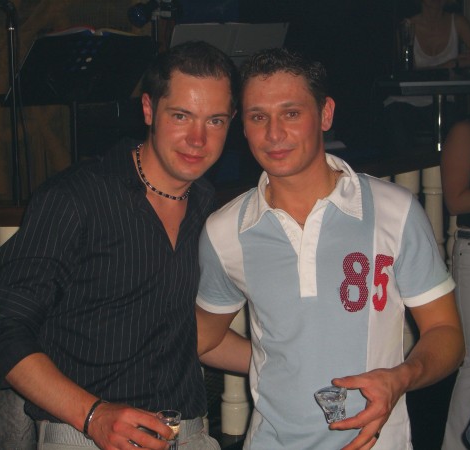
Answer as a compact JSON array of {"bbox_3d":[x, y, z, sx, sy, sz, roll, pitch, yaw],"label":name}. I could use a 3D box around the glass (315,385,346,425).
[{"bbox_3d":[0.161,0.299,1.950,0.054,0.057,0.054,-5,11,0],"label":"glass"}]

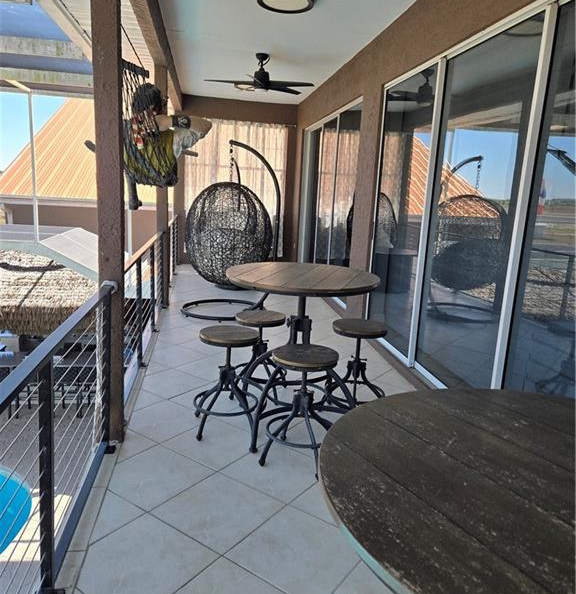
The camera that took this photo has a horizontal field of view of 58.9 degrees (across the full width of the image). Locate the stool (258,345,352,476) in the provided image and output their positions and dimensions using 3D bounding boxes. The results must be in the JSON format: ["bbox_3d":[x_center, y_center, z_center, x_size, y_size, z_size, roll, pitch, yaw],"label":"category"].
[{"bbox_3d":[0.082,0.611,2.817,0.430,0.617,0.430,1,12,-10],"label":"stool"}]

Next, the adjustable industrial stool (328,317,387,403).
[{"bbox_3d":[0.501,0.482,3.670,0.430,0.565,0.430,1,12,-10],"label":"adjustable industrial stool"}]

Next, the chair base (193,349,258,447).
[{"bbox_3d":[-0.371,0.537,3.155,0.430,0.575,0.430,1,12,-10],"label":"chair base"}]

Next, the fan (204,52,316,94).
[{"bbox_3d":[-0.302,-2.626,5.982,1.280,0.420,1.260,1,12,-10],"label":"fan"}]

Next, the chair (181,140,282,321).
[{"bbox_3d":[-0.649,-0.764,5.905,1.120,1.970,1.000,5,12,8],"label":"chair"}]

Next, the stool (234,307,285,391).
[{"bbox_3d":[-0.206,0.426,3.712,0.430,0.584,0.430,1,12,-10],"label":"stool"}]

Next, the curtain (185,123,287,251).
[{"bbox_3d":[-0.957,-1.943,9.298,1.900,2.380,0.110,1,12,-10],"label":"curtain"}]

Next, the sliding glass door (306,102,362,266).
[{"bbox_3d":[0.523,-1.326,7.313,0.110,2.380,3.450,1,12,-10],"label":"sliding glass door"}]

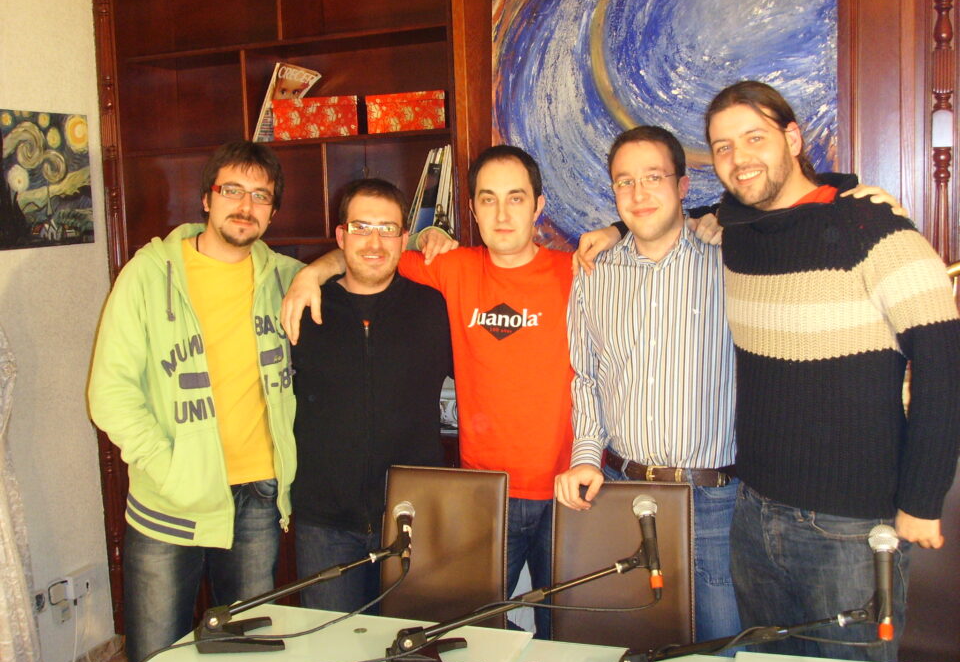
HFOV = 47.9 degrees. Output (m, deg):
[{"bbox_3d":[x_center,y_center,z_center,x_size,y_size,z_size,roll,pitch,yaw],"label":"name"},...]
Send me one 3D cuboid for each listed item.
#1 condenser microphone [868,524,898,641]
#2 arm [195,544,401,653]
[{"bbox_3d":[0.687,0.425,1.839,0.052,0.195,0.052,-2,-19,20],"label":"condenser microphone"},{"bbox_3d":[-0.391,0.575,2.371,0.464,0.187,0.161,-3,5,-15],"label":"arm"}]

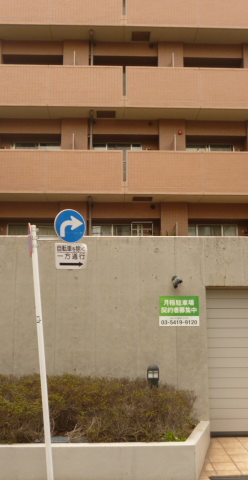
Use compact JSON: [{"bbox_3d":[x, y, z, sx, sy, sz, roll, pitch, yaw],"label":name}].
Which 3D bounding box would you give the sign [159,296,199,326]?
[{"bbox_3d":[0.842,1.081,7.829,0.615,0.450,0.020,0,-9,-2],"label":"sign"}]

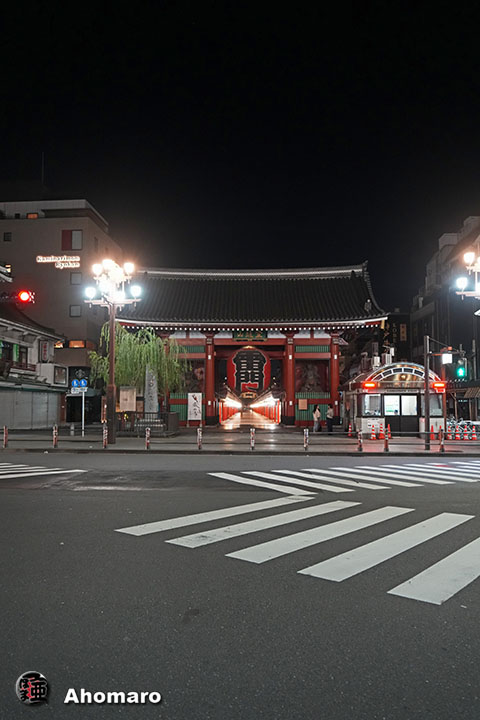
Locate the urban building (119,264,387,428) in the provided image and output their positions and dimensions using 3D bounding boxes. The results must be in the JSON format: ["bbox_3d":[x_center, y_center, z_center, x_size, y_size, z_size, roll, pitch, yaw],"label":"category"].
[{"bbox_3d":[0.834,-1.024,39.871,17.200,11.850,10.400,0,-5,3],"label":"urban building"}]

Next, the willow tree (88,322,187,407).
[{"bbox_3d":[-5.480,1.137,29.609,5.300,6.030,5.000,0,-5,3],"label":"willow tree"}]

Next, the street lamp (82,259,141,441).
[{"bbox_3d":[-5.457,-0.266,23.584,2.350,7.770,2.350,0,-5,3],"label":"street lamp"}]

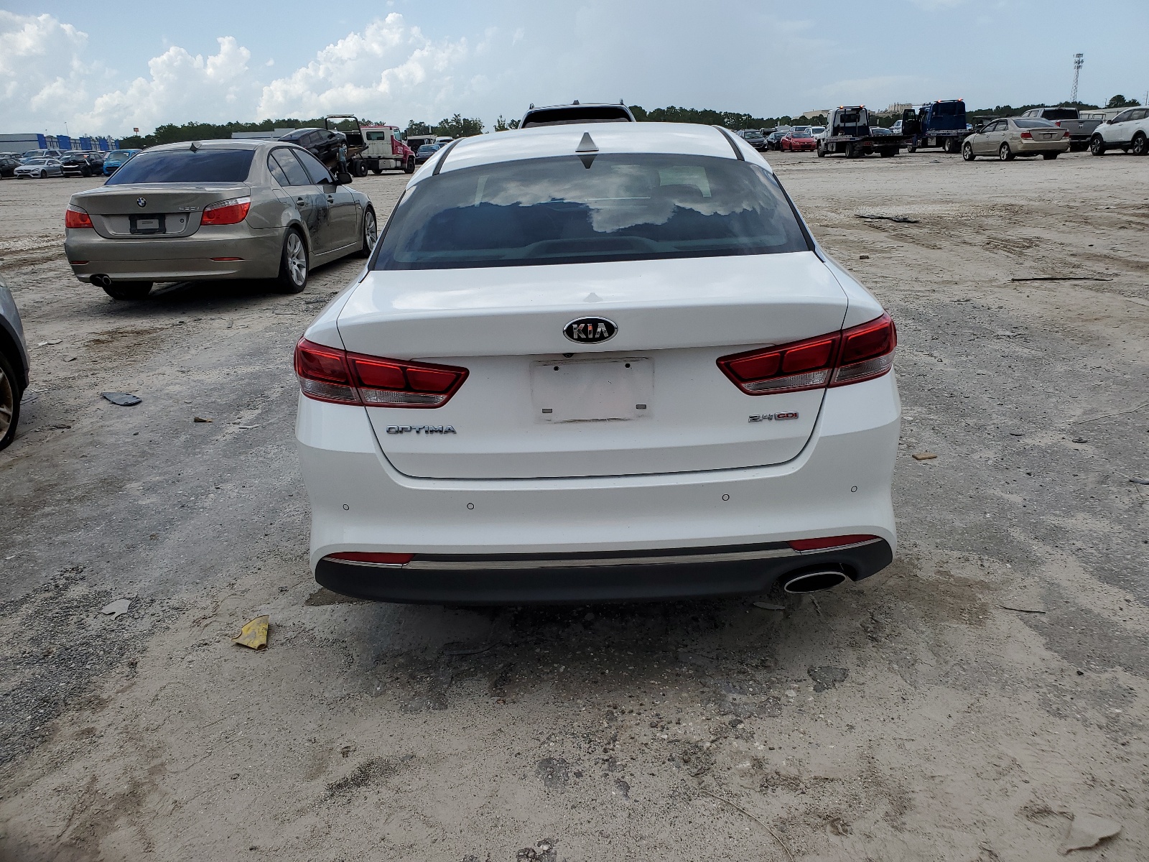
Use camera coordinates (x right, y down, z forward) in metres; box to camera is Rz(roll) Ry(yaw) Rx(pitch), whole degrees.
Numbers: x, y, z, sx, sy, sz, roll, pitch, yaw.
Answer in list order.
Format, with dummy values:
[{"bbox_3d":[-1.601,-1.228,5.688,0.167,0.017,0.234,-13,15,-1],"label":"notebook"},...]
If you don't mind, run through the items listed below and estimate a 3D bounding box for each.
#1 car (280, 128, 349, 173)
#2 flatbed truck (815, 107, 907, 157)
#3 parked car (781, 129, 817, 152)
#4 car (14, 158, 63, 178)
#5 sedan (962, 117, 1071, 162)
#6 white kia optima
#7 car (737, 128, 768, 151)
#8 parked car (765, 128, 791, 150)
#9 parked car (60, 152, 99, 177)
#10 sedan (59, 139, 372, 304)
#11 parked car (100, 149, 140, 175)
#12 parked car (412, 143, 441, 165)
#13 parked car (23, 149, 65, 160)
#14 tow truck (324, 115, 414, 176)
[{"bbox_3d":[-14.536,-16.124,48.601,1.820,1.450,4.700,6,30,23],"label":"car"},{"bbox_3d":[15.671,-16.474,47.501,2.500,2.715,9.046,-3,19,0],"label":"flatbed truck"},{"bbox_3d":[16.925,-21.842,65.127,1.750,1.410,4.450,-2,19,0],"label":"parked car"},{"bbox_3d":[-40.086,-19.782,65.034,1.870,1.410,4.850,-2,19,1],"label":"car"},{"bbox_3d":[15.889,-10.611,31.378,1.800,1.490,4.800,-3,19,-1],"label":"sedan"},{"bbox_3d":[0.095,-0.796,4.406,1.860,1.470,4.850,-2,19,2],"label":"white kia optima"},{"bbox_3d":[13.464,-21.996,65.433,1.840,1.580,4.700,-1,19,2],"label":"car"},{"bbox_3d":[16.956,-23.652,70.332,1.820,1.440,4.750,-1,19,3],"label":"parked car"},{"bbox_3d":[-38.271,-20.619,66.979,1.870,1.650,4.500,-5,19,-8],"label":"parked car"},{"bbox_3d":[-3.651,-2.482,9.716,1.846,1.475,4.854,-2,19,2],"label":"sedan"},{"bbox_3d":[-30.758,-18.364,59.169,1.780,1.680,4.250,-3,19,-4],"label":"parked car"},{"bbox_3d":[-11.114,-21.205,66.364,1.800,1.460,4.600,-2,19,2],"label":"parked car"},{"bbox_3d":[-45.929,-23.377,74.753,1.980,1.870,5.000,-2,19,0],"label":"parked car"},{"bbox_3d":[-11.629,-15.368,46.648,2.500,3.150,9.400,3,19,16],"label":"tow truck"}]

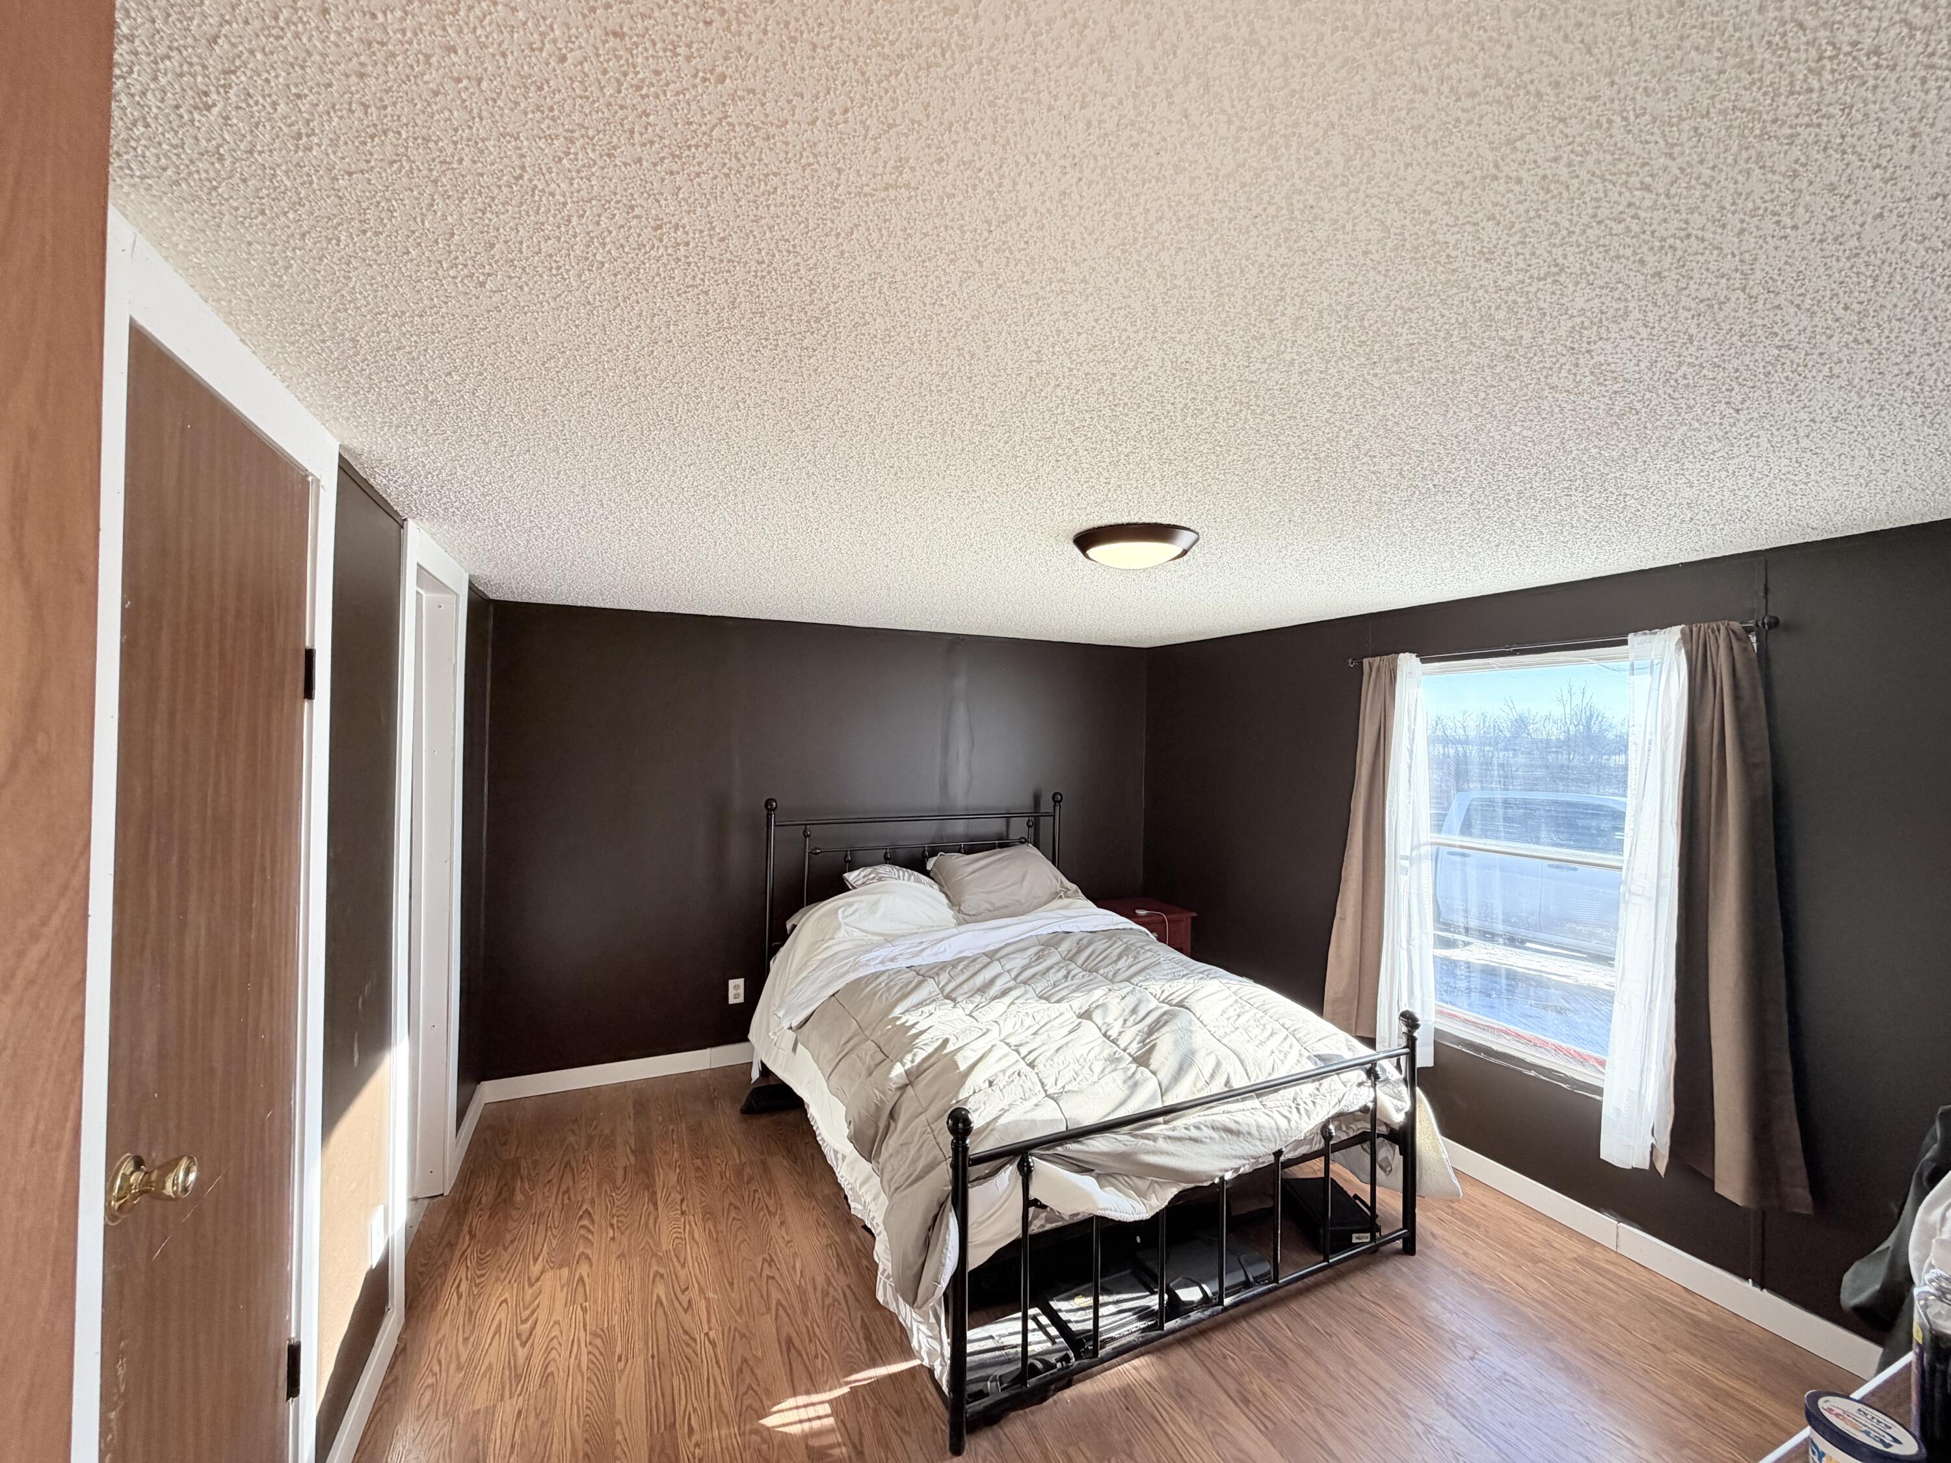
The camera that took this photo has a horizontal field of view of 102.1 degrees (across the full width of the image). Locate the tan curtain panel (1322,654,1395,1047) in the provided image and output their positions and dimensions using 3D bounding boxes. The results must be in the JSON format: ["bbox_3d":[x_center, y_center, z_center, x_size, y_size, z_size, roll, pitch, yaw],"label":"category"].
[{"bbox_3d":[1.587,0.473,3.261,0.110,1.560,0.340,1,-1,-24],"label":"tan curtain panel"}]

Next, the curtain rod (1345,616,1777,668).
[{"bbox_3d":[1.870,-0.293,2.716,0.090,0.045,1.370,1,-1,-24],"label":"curtain rod"}]

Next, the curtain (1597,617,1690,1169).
[{"bbox_3d":[1.986,0.500,2.355,0.090,1.600,0.210,1,-1,-24],"label":"curtain"}]

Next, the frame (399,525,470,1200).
[{"bbox_3d":[-1.672,0.513,2.369,0.120,2.120,0.920,1,-1,-24],"label":"frame"}]

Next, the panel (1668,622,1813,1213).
[{"bbox_3d":[2.076,0.474,2.159,0.110,1.570,0.300,1,-1,-24],"label":"panel"}]

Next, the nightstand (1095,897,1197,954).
[{"bbox_3d":[0.873,1.309,4.352,0.520,0.638,0.430,1,-1,-24],"label":"nightstand"}]

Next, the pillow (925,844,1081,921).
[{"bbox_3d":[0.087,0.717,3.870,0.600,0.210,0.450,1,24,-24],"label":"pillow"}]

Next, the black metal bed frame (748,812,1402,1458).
[{"bbox_3d":[0.192,0.961,3.077,1.610,1.290,2.190,1,-1,-26],"label":"black metal bed frame"}]

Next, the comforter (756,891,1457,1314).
[{"bbox_3d":[0.293,1.061,2.942,1.850,0.700,1.850,1,-1,-26],"label":"comforter"}]

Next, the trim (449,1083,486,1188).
[{"bbox_3d":[-1.940,1.530,3.014,0.020,0.090,0.700,1,-1,-24],"label":"trim"}]

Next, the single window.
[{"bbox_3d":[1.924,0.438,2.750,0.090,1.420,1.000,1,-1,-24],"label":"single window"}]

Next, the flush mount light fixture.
[{"bbox_3d":[0.447,-0.489,2.181,0.335,0.085,0.335,1,-1,0],"label":"flush mount light fixture"}]

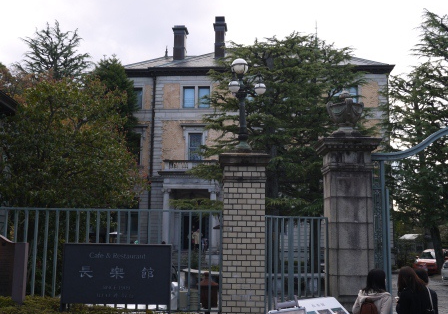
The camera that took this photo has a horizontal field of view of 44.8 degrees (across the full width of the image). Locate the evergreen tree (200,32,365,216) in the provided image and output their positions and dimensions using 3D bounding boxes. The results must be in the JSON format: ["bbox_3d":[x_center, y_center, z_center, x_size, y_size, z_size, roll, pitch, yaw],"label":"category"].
[{"bbox_3d":[2.609,-0.151,24.246,7.500,11.300,7.300,1,-8,0],"label":"evergreen tree"}]

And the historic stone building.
[{"bbox_3d":[3.096,-1.408,46.116,20.500,20.100,18.000,0,-8,3],"label":"historic stone building"}]

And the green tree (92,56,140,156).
[{"bbox_3d":[-7.031,0.227,35.280,3.600,13.500,3.600,1,-8,0],"label":"green tree"}]

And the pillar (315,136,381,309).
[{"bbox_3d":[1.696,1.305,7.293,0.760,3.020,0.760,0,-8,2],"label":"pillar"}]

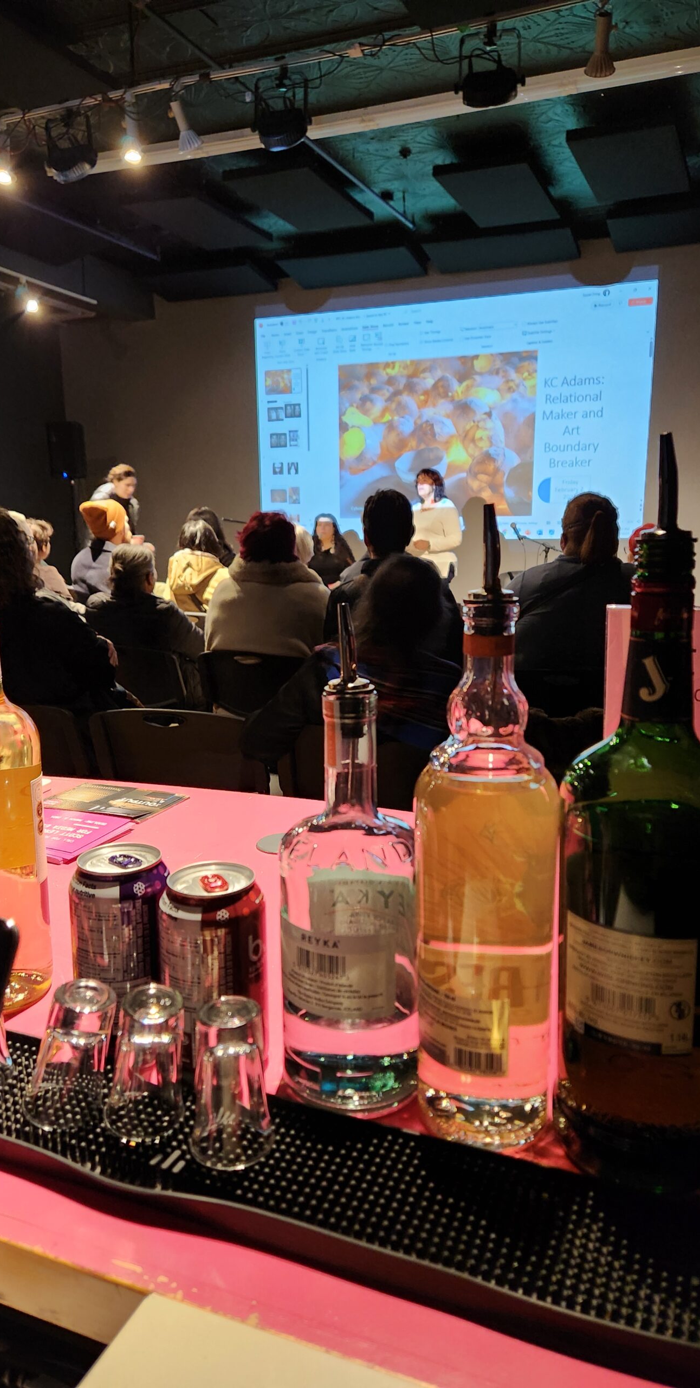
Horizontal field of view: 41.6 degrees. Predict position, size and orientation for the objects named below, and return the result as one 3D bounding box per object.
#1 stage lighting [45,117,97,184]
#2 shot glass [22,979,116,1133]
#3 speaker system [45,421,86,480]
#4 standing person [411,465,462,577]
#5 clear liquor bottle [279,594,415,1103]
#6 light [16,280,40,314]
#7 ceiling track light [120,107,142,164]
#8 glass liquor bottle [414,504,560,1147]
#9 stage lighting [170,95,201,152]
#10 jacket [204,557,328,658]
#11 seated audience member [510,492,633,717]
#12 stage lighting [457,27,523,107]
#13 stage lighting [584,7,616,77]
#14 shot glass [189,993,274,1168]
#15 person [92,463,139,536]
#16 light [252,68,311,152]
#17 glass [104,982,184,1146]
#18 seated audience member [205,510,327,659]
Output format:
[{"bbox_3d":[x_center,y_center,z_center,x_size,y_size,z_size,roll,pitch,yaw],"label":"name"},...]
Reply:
[{"bbox_3d":[-1.393,-2.724,4.602,0.250,0.290,0.210,3,11,22],"label":"stage lighting"},{"bbox_3d":[-0.158,0.205,0.528,0.045,0.072,0.045,12,10,-2],"label":"shot glass"},{"bbox_3d":[-2.812,-2.412,9.156,0.320,0.525,0.300,3,11,22],"label":"speaker system"},{"bbox_3d":[0.699,-1.053,7.754,0.480,1.650,0.360,10,15,43],"label":"standing person"},{"bbox_3d":[-0.001,0.094,0.545,0.080,0.291,0.080,0,11,0],"label":"clear liquor bottle"},{"bbox_3d":[-2.623,-3.234,7.525,0.180,0.240,0.130,7,13,36],"label":"light"},{"bbox_3d":[-1.014,-2.588,4.278,0.110,0.230,0.130,-3,11,-13],"label":"ceiling track light"},{"bbox_3d":[0.076,0.070,0.514,0.080,0.345,0.080,-1,10,0],"label":"glass liquor bottle"},{"bbox_3d":[-0.663,-2.286,3.700,0.103,0.205,0.103,3,54,16],"label":"stage lighting"},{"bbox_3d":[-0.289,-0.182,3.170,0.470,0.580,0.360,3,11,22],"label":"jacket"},{"bbox_3d":[0.828,-0.013,3.300,0.560,1.365,0.850,2,11,12],"label":"seated audience member"},{"bbox_3d":[0.560,-2.512,3.706,0.270,0.280,0.210,4,12,23],"label":"stage lighting"},{"bbox_3d":[0.840,-2.189,3.100,0.103,0.103,0.205,2,-30,14],"label":"stage lighting"},{"bbox_3d":[-0.063,0.204,0.490,0.044,0.077,0.044,0,11,0],"label":"shot glass"},{"bbox_3d":[-1.594,-0.754,6.493,0.500,1.653,0.500,-10,15,-41],"label":"person"},{"bbox_3d":[-0.300,-2.588,4.087,0.260,0.290,0.210,4,12,23],"label":"light"},{"bbox_3d":[-0.114,0.206,0.520,0.045,0.072,0.045,6,12,-1],"label":"glass"},{"bbox_3d":[-0.235,-0.056,3.683,0.500,1.321,0.800,2,11,15],"label":"seated audience member"}]

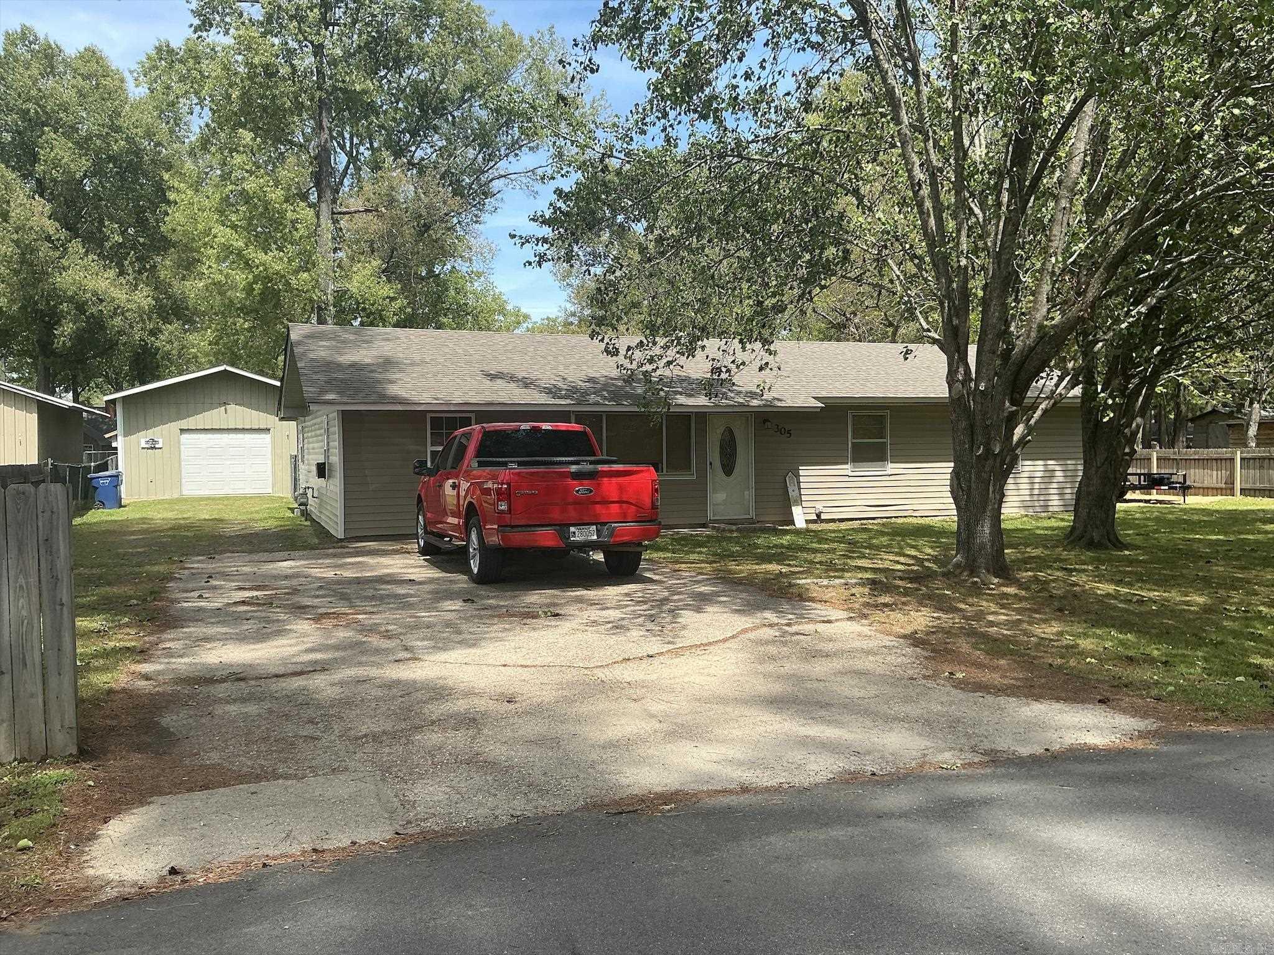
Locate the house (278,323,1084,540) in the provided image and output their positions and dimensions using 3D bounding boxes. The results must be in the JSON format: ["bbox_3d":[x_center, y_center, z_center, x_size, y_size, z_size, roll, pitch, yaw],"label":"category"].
[{"bbox_3d":[0.937,-1.214,23.765,16.895,4.080,9.490,-1,2,-21],"label":"house"}]

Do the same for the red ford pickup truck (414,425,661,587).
[{"bbox_3d":[-1.611,0.228,13.946,2.150,1.940,5.890,-1,2,-21],"label":"red ford pickup truck"}]

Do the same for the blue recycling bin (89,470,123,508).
[{"bbox_3d":[-15.157,0.355,29.400,0.860,1.110,0.660,-1,2,-17],"label":"blue recycling bin"}]

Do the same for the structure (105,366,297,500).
[{"bbox_3d":[-14.743,-1.543,37.105,7.028,4.253,8.200,-1,2,-21],"label":"structure"}]

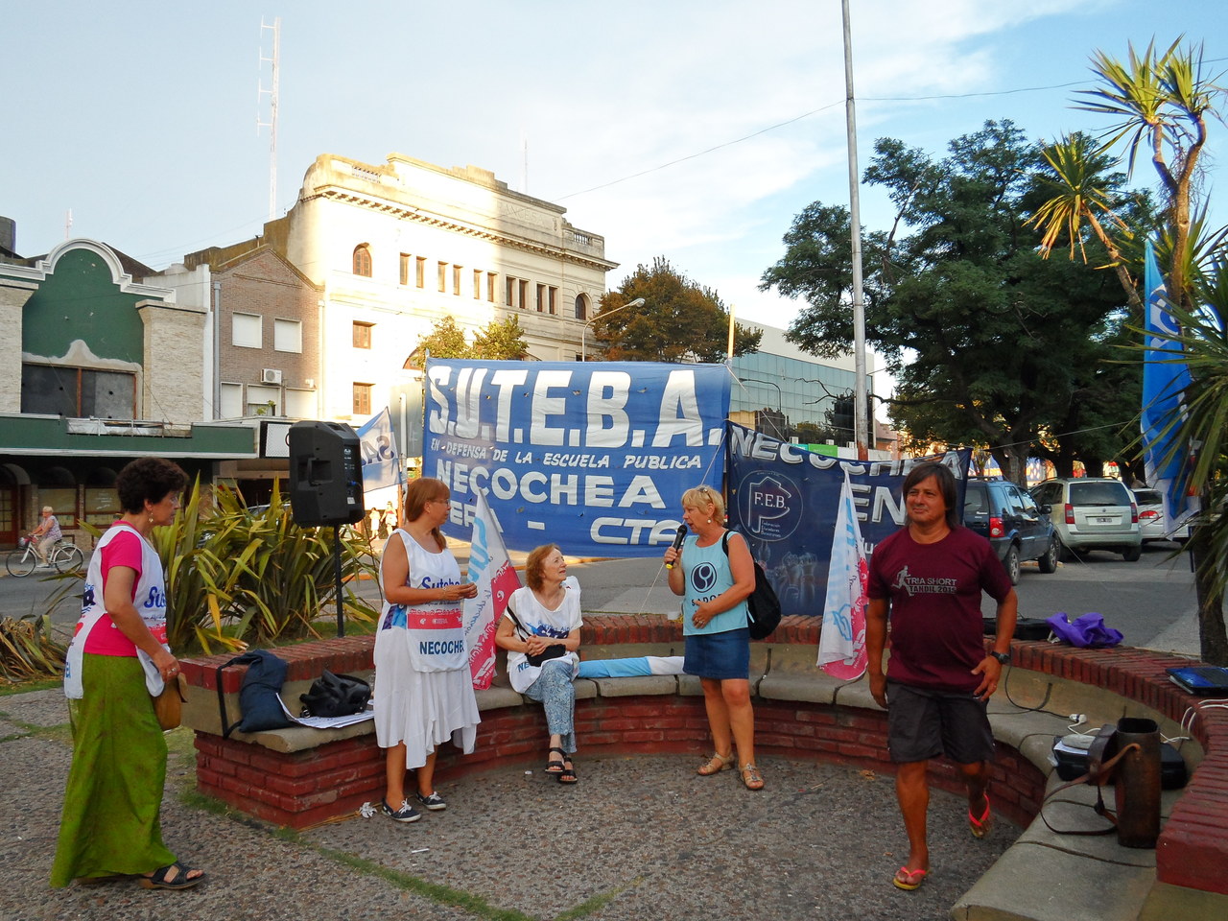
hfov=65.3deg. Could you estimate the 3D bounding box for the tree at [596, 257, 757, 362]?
[{"bbox_3d":[3.064,-3.263,46.000,8.100,12.600,8.000,-2,-2,37],"label":"tree"}]

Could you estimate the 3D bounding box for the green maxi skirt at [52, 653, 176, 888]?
[{"bbox_3d":[-1.971,1.221,3.780,0.480,0.920,0.470,0,-2,-3],"label":"green maxi skirt"}]

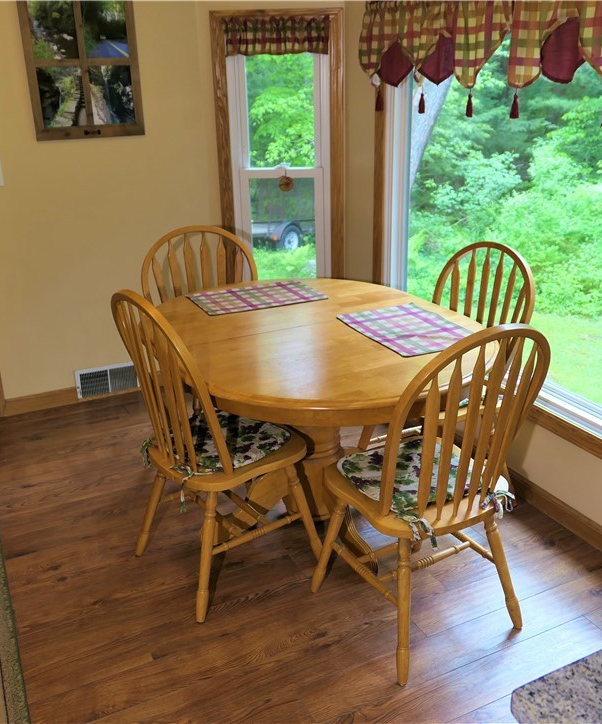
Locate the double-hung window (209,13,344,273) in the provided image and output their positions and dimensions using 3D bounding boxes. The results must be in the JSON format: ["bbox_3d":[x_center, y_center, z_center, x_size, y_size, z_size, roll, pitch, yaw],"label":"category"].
[{"bbox_3d":[-0.094,-0.928,3.642,0.654,1.522,0.090,5,21,16],"label":"double-hung window"}]

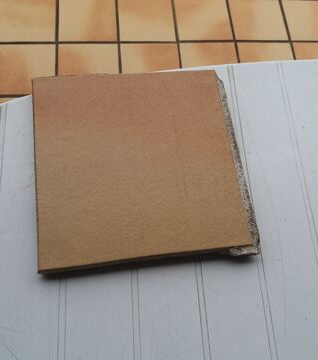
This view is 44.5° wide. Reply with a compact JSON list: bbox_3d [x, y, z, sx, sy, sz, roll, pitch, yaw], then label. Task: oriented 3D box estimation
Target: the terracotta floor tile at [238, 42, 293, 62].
[{"bbox_3d":[0.390,-0.403,1.385,0.200,0.010,0.200,-3,68,-6],"label":"terracotta floor tile"}]

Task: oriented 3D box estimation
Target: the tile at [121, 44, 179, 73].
[{"bbox_3d":[-0.027,-0.385,1.338,0.200,0.010,0.200,-3,68,-6],"label":"tile"}]

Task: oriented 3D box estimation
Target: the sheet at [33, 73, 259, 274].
[{"bbox_3d":[-0.018,-0.018,0.400,0.209,0.018,0.202,-5,70,-9],"label":"sheet"}]

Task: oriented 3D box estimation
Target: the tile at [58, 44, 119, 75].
[{"bbox_3d":[-0.236,-0.376,1.314,0.200,0.010,0.200,-3,68,-6],"label":"tile"}]

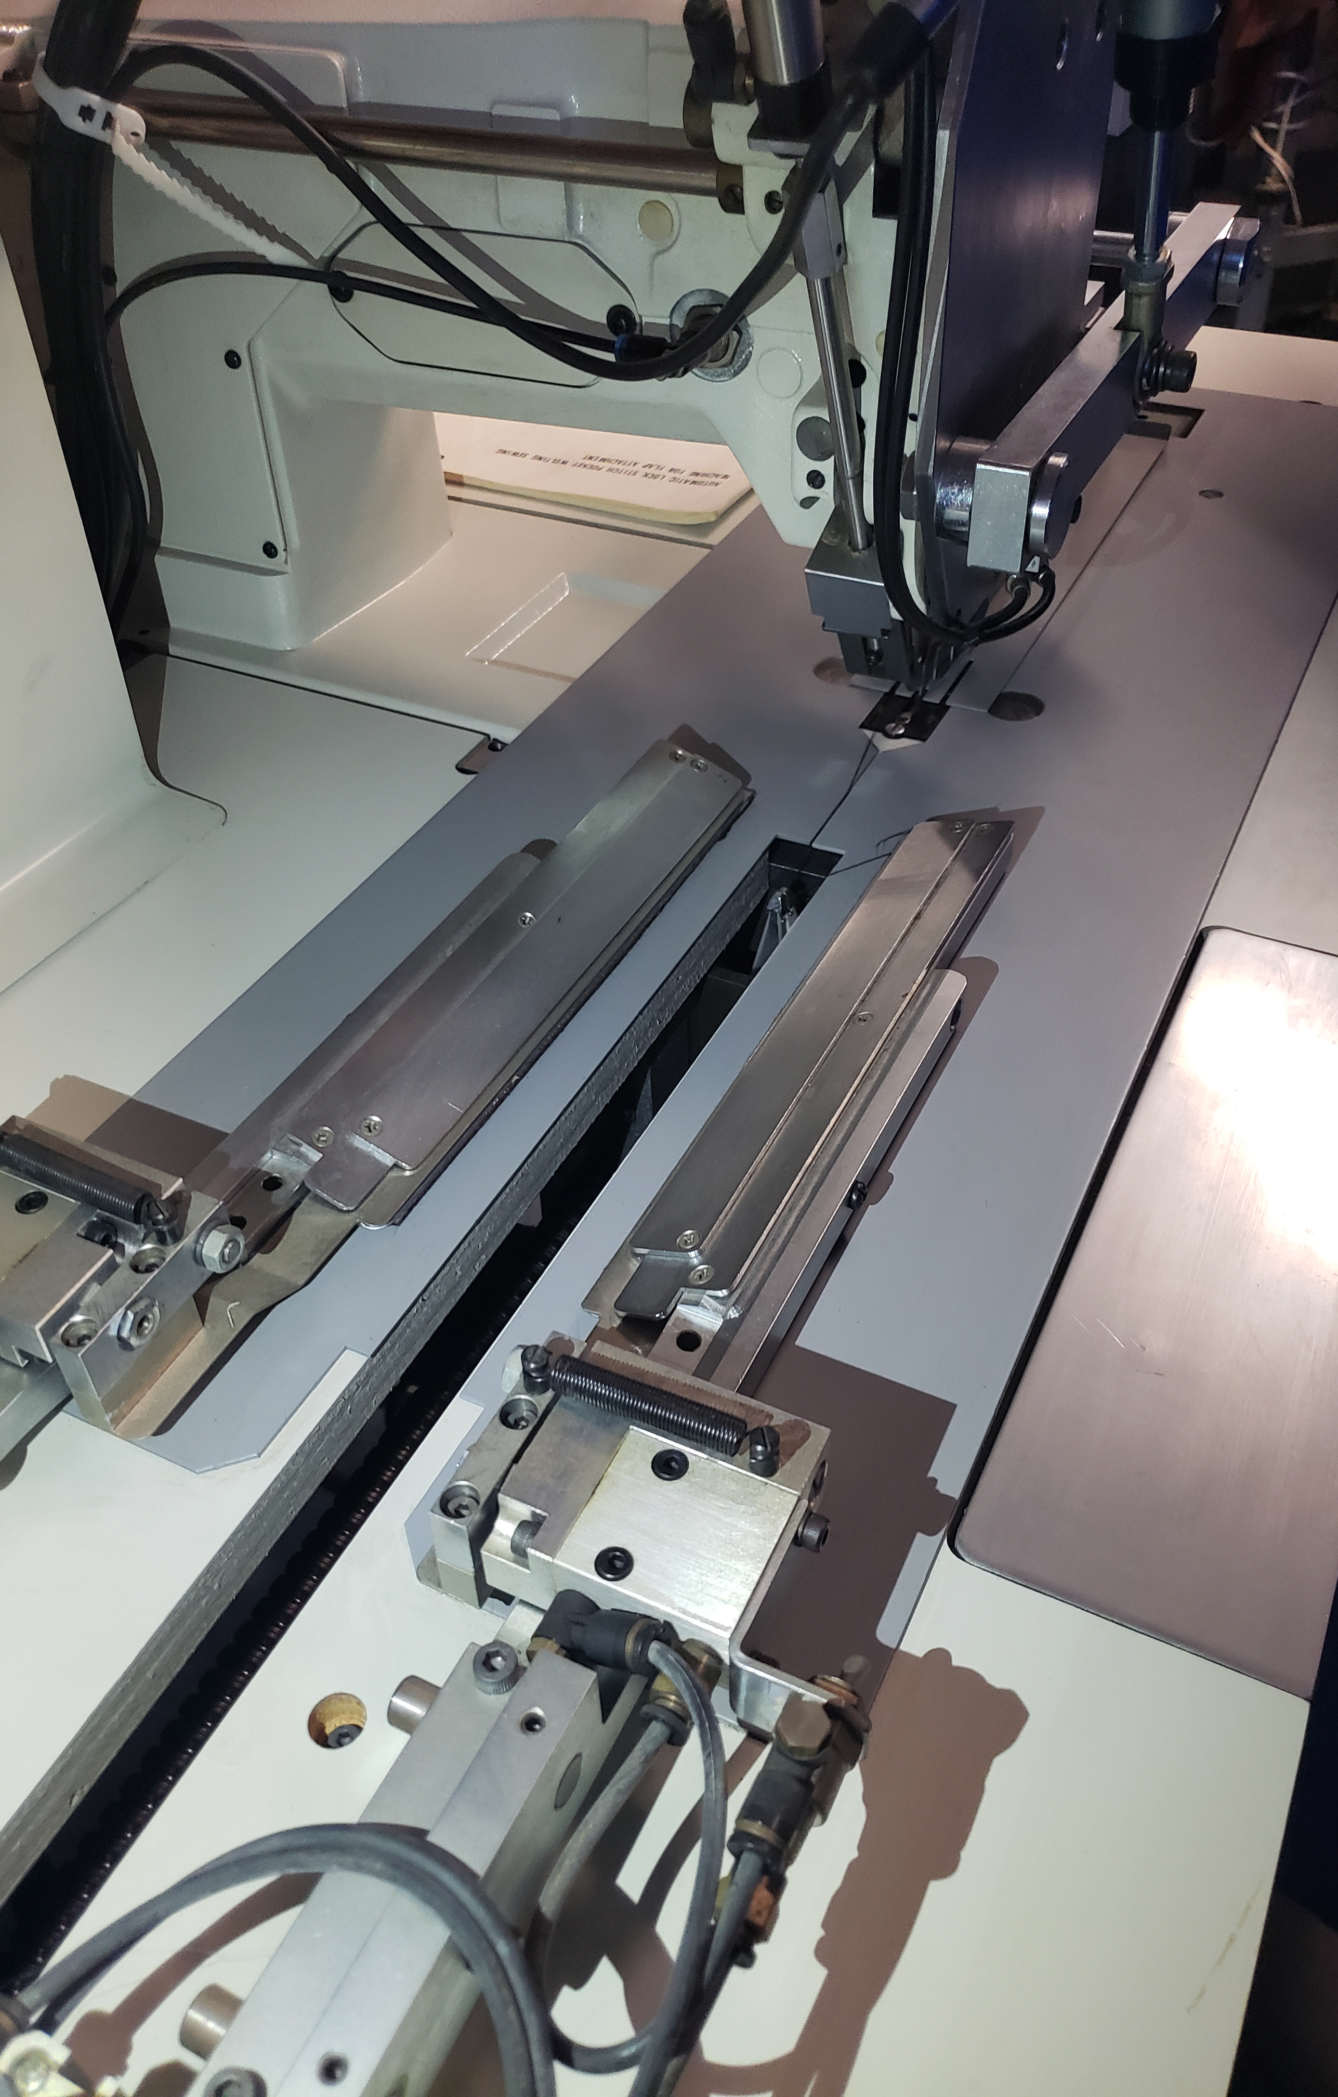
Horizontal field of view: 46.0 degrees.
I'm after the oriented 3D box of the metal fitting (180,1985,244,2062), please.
[{"bbox_3d":[-0.075,0.163,0.263,0.008,0.010,0.010,17,46,21],"label":"metal fitting"}]

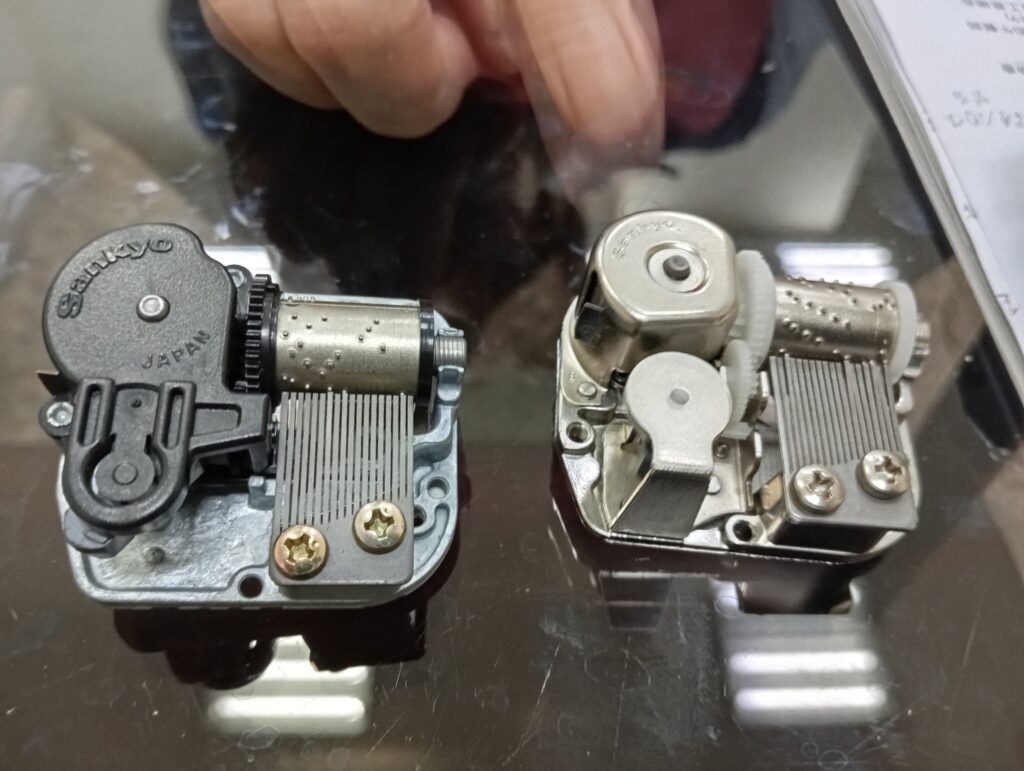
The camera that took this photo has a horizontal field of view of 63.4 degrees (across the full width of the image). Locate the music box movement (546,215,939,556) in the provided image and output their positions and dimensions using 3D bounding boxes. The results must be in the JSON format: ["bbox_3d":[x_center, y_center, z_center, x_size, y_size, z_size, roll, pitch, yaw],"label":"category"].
[{"bbox_3d":[0.032,-0.001,0.110,0.051,0.023,0.045,4,59,-3],"label":"music box movement"}]

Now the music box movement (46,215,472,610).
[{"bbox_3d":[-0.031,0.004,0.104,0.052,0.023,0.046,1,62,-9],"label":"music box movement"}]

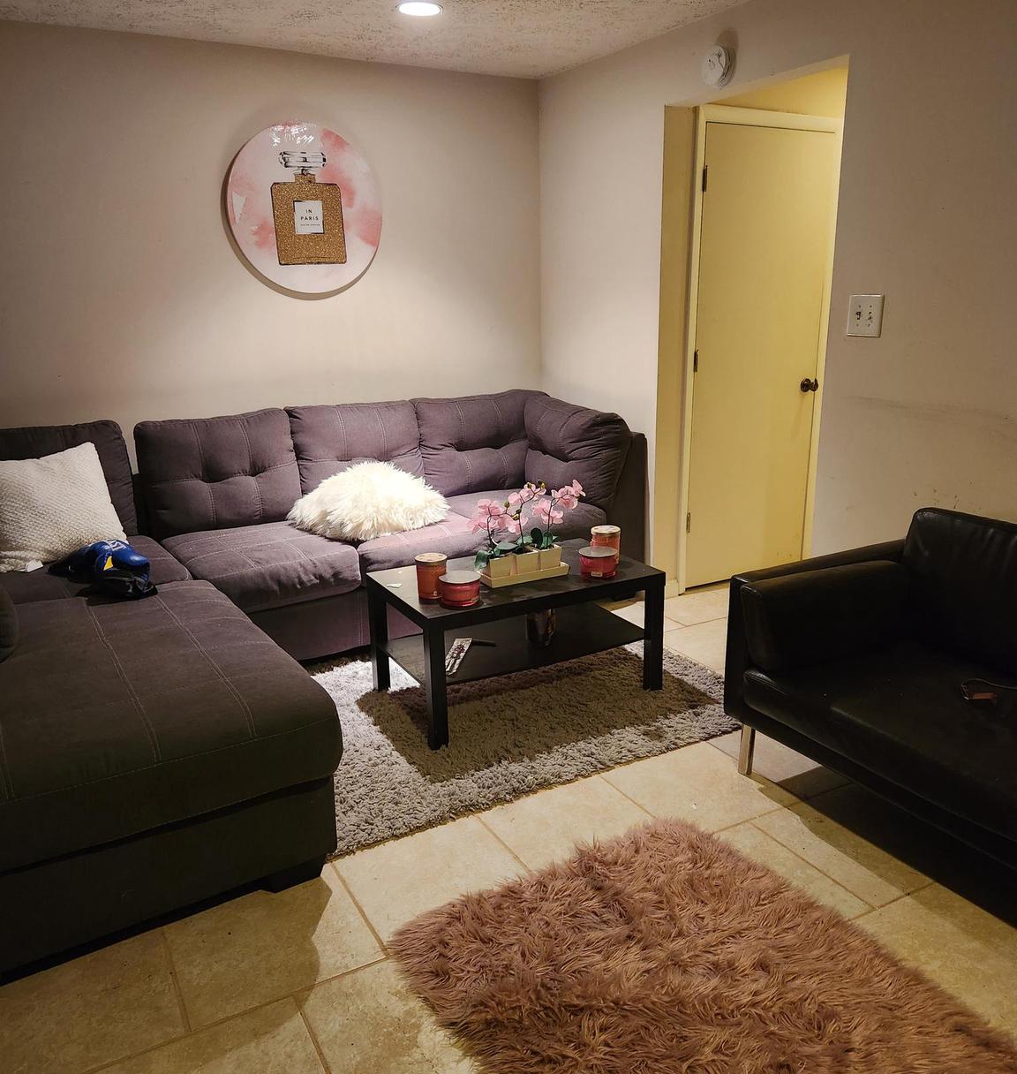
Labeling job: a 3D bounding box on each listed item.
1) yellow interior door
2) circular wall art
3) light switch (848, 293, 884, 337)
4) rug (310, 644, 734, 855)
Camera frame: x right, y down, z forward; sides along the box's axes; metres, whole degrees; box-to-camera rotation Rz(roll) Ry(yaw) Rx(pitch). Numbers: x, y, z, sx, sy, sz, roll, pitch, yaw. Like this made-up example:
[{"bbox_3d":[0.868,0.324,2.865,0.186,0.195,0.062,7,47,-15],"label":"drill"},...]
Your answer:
[{"bbox_3d":[1.148,-0.793,4.196,0.755,2.037,0.045,-9,18,-28],"label":"yellow interior door"},{"bbox_3d":[-0.884,-1.435,3.963,0.705,0.705,0.025,-9,18,-28],"label":"circular wall art"},{"bbox_3d":[1.152,-0.715,2.924,0.014,0.128,0.128,-9,18,-28],"label":"light switch"},{"bbox_3d":[-0.283,0.555,3.254,2.000,0.033,1.520,-9,18,-28],"label":"rug"}]

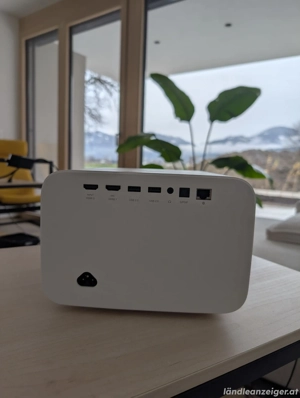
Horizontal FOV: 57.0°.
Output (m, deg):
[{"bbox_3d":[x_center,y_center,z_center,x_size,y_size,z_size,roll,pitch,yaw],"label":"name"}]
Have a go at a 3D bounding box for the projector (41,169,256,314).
[{"bbox_3d":[-0.001,0.035,0.392,0.221,0.150,0.210,2,8,1],"label":"projector"}]

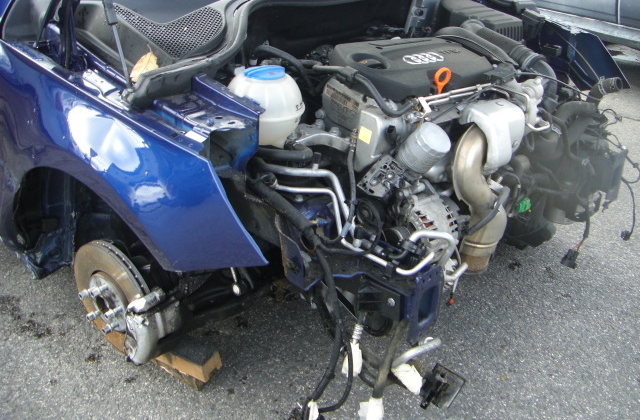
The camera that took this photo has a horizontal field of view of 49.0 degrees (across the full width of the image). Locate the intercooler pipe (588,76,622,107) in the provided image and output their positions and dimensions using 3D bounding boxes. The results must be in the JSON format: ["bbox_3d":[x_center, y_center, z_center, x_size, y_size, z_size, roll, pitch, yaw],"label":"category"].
[{"bbox_3d":[0.721,-0.300,1.780,0.075,0.065,0.050,24,34,35],"label":"intercooler pipe"}]

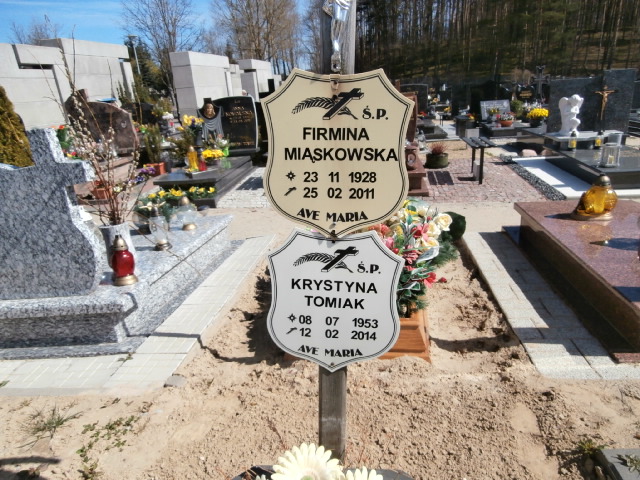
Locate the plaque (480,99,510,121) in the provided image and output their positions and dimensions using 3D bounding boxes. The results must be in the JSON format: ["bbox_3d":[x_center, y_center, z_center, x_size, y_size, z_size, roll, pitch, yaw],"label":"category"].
[{"bbox_3d":[4.598,-3.394,11.587,0.730,0.530,0.100,0,3,8],"label":"plaque"}]

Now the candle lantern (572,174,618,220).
[{"bbox_3d":[1.834,-0.282,2.911,0.245,0.285,0.245,0,18,8],"label":"candle lantern"}]

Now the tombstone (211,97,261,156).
[{"bbox_3d":[-1.380,-1.870,7.295,0.780,0.900,0.180,0,18,8],"label":"tombstone"}]

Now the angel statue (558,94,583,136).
[{"bbox_3d":[3.900,-1.927,6.843,0.300,0.600,0.290,-14,20,-30],"label":"angel statue"}]

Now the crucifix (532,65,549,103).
[{"bbox_3d":[6.709,-4.762,13.500,0.440,1.080,0.120,0,18,8],"label":"crucifix"}]

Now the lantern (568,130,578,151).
[{"bbox_3d":[3.768,-1.481,6.602,0.115,0.250,0.115,0,18,8],"label":"lantern"}]

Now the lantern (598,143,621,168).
[{"bbox_3d":[3.335,-0.976,5.073,0.185,0.260,0.185,0,18,8],"label":"lantern"}]

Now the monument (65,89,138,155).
[{"bbox_3d":[-3.822,-1.992,7.718,1.120,1.050,0.200,0,18,8],"label":"monument"}]

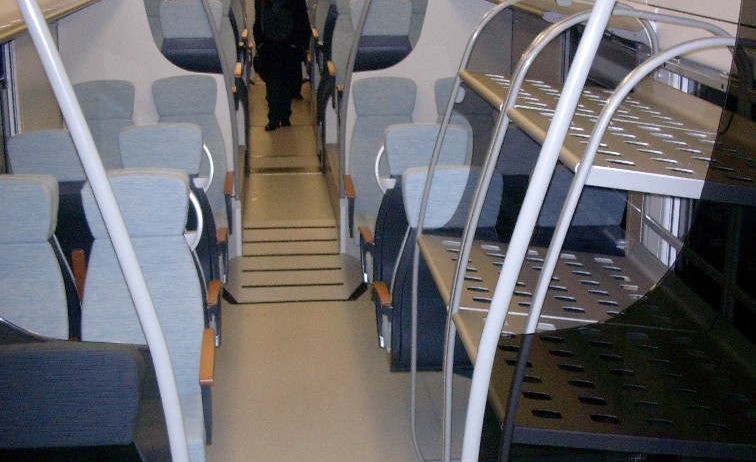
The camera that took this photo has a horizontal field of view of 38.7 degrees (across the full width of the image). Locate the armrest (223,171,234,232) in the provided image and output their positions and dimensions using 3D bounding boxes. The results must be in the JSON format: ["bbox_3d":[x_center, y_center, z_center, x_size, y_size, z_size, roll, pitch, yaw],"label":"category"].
[{"bbox_3d":[-0.849,-0.186,6.202,0.052,0.250,0.380,-2,16,-6],"label":"armrest"}]

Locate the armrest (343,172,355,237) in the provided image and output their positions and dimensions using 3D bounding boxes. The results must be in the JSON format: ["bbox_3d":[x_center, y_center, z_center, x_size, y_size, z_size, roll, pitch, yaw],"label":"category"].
[{"bbox_3d":[-0.167,-0.167,6.135,0.052,0.250,0.380,-2,16,-6],"label":"armrest"}]

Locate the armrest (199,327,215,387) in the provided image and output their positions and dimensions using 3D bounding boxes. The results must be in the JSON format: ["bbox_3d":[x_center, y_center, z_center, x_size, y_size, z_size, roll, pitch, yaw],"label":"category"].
[{"bbox_3d":[-0.587,0.437,3.705,0.048,0.060,0.380,-2,16,-6],"label":"armrest"}]

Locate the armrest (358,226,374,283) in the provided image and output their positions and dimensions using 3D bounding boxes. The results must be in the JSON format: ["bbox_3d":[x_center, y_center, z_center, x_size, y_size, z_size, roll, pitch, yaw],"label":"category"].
[{"bbox_3d":[-0.059,0.114,5.122,0.052,0.230,0.370,-2,16,-6],"label":"armrest"}]

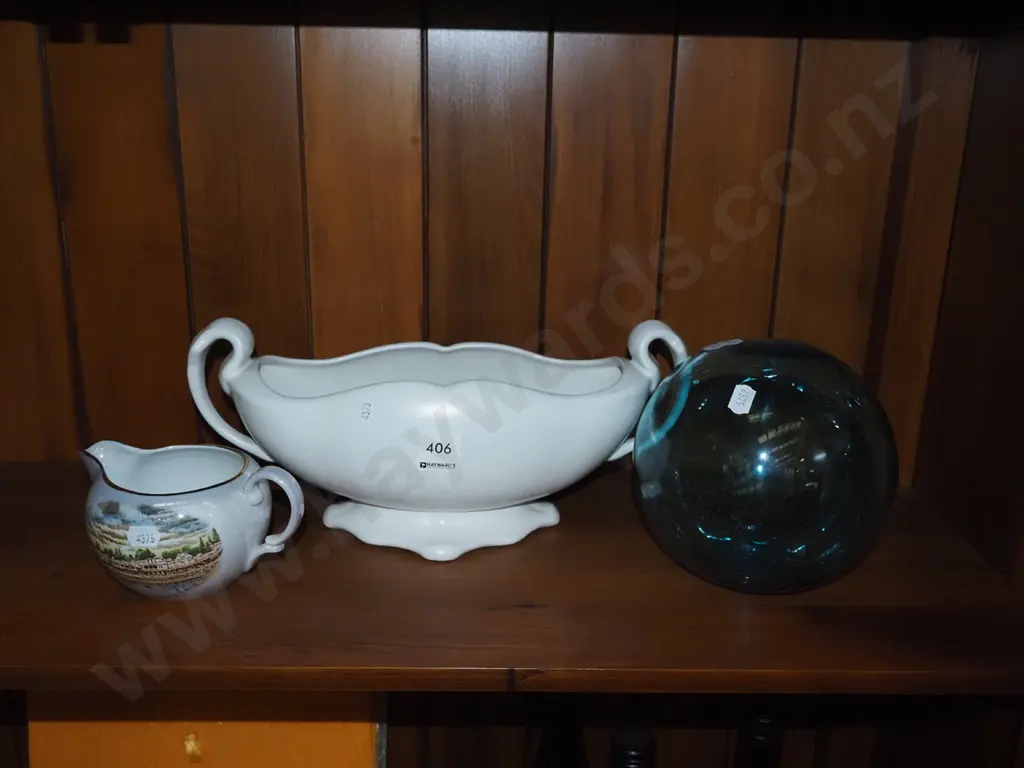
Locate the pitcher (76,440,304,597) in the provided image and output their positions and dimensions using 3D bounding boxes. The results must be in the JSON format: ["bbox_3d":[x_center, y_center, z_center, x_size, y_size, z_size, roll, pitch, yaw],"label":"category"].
[{"bbox_3d":[-0.204,0.085,0.610,0.151,0.083,0.112,4,17,10],"label":"pitcher"}]

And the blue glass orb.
[{"bbox_3d":[0.160,0.053,0.607,0.163,0.163,0.163,1,16,-1],"label":"blue glass orb"}]

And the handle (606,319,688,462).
[{"bbox_3d":[0.099,0.006,0.676,0.056,0.107,0.021,0,16,-4],"label":"handle"}]

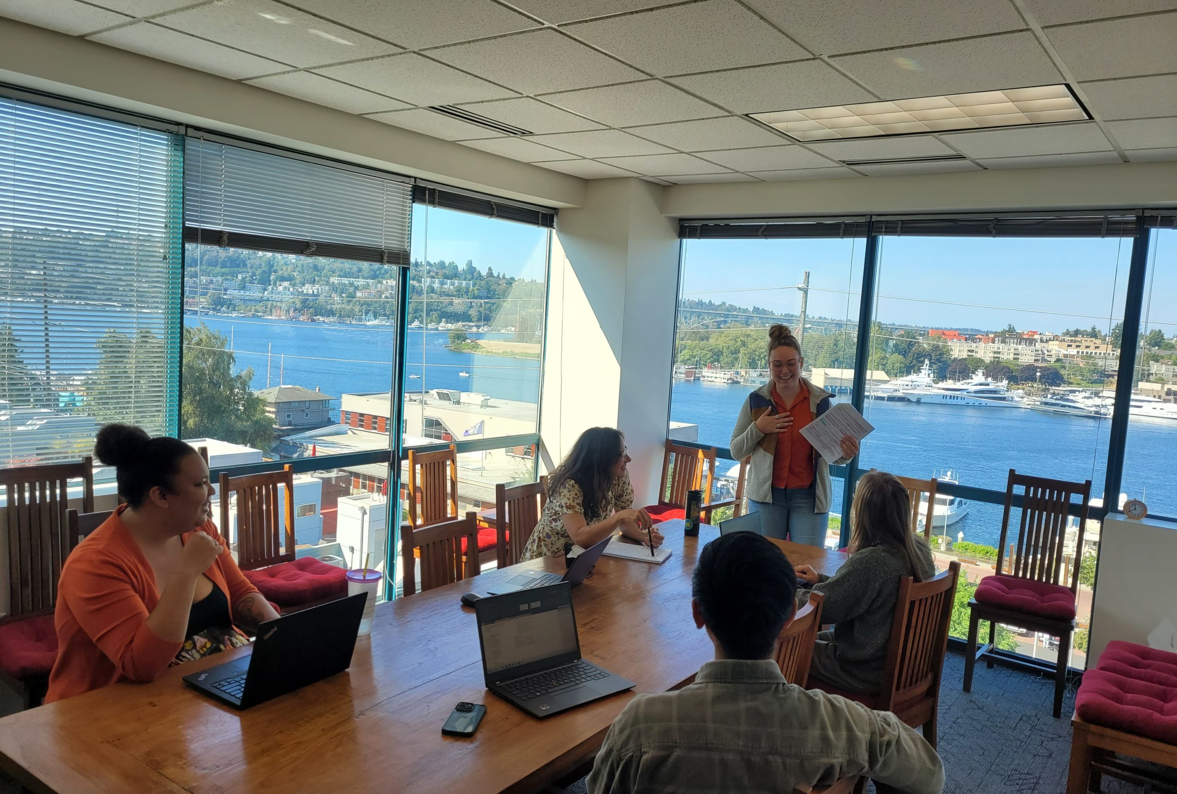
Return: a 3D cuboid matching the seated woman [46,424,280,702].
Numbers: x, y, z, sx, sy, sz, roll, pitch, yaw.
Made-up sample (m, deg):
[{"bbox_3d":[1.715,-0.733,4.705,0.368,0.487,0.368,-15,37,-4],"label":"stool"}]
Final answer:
[{"bbox_3d":[-1.142,0.738,2.444,0.690,1.330,0.570,7,6,36],"label":"seated woman"}]

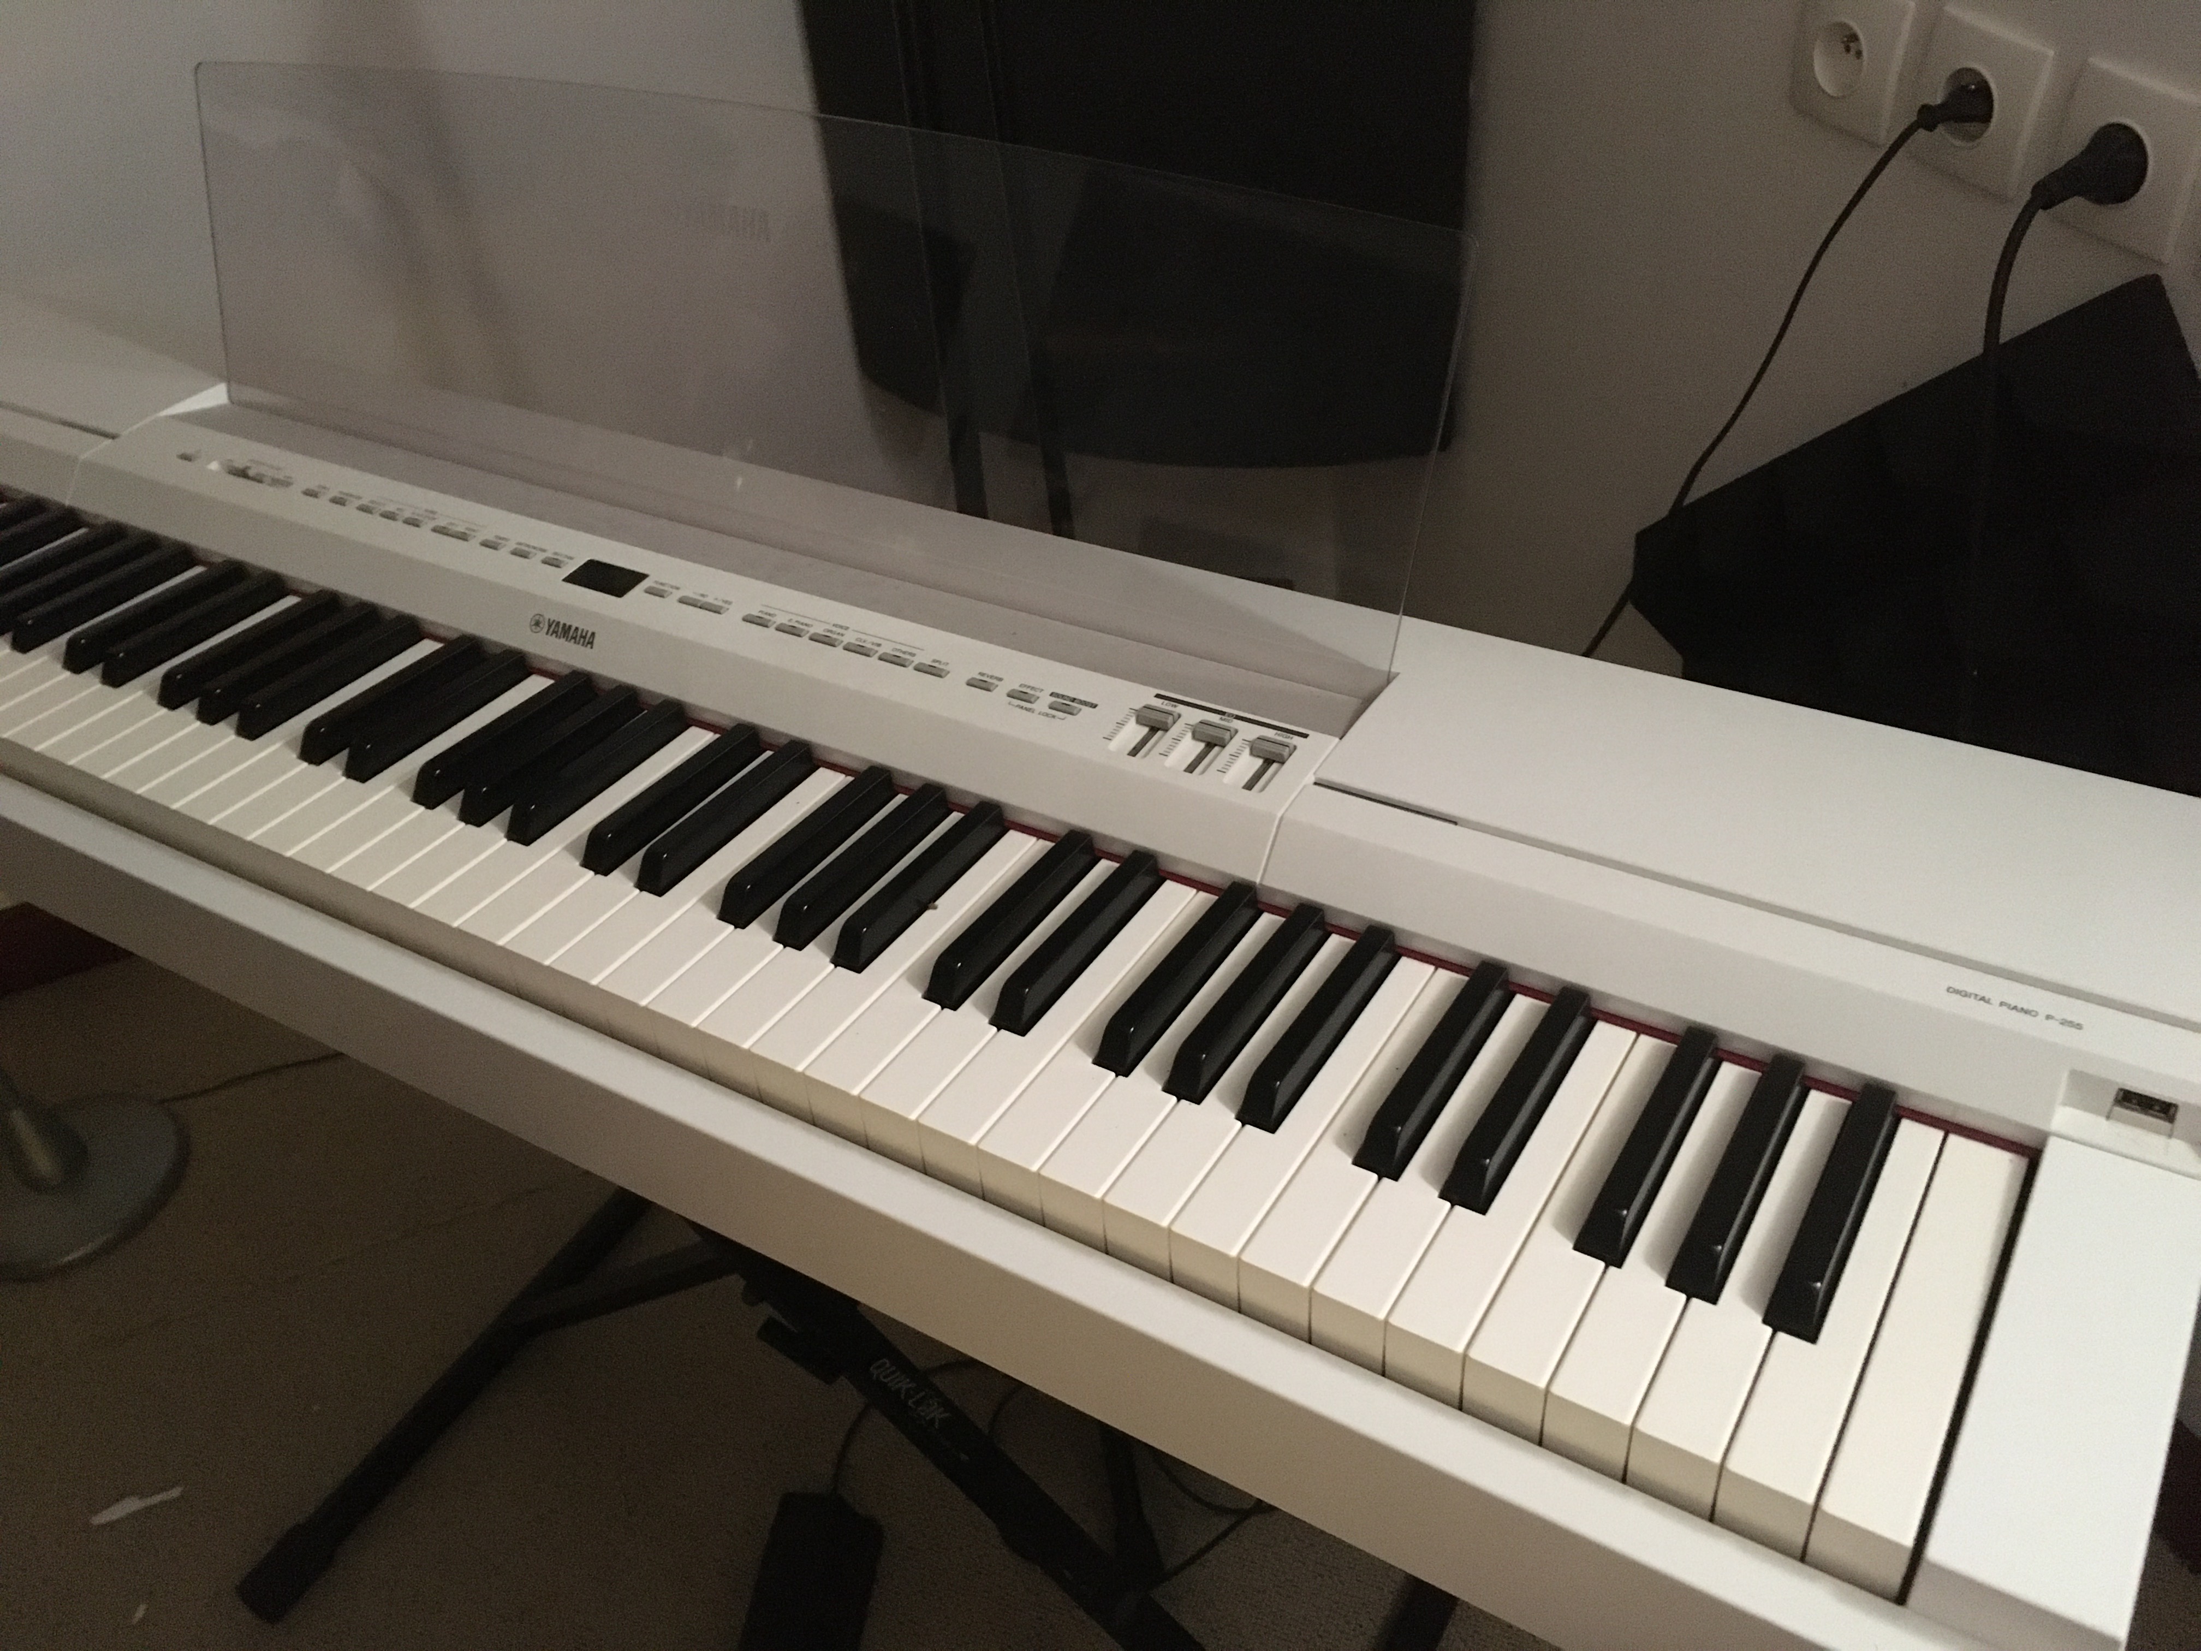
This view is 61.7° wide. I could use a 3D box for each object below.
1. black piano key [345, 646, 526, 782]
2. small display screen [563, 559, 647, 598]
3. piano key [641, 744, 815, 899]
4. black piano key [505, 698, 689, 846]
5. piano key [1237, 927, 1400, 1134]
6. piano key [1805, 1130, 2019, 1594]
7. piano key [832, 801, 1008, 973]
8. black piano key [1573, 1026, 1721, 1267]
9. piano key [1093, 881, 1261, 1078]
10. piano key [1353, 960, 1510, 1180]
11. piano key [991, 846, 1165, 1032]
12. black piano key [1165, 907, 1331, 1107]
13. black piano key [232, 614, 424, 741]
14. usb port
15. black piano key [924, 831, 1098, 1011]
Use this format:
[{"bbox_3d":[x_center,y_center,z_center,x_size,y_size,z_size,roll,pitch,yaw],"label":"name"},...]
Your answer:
[{"bbox_3d":[-0.286,-0.049,0.799,0.014,0.011,0.096,18,41,27],"label":"black piano key"},{"bbox_3d":[-0.221,-0.110,0.825,0.035,0.003,0.018,18,47,26],"label":"small display screen"},{"bbox_3d":[-0.146,-0.005,0.727,0.013,0.012,0.097,18,41,26],"label":"piano key"},{"bbox_3d":[-0.205,-0.024,0.758,0.013,0.012,0.097,18,41,26],"label":"black piano key"},{"bbox_3d":[0.073,0.065,0.609,0.014,0.011,0.096,18,41,27],"label":"piano key"},{"bbox_3d":[0.229,0.146,0.515,0.023,0.025,0.146,18,41,27],"label":"piano key"},{"bbox_3d":[-0.065,0.021,0.682,0.014,0.011,0.096,18,41,27],"label":"piano key"},{"bbox_3d":[0.168,0.095,0.559,0.014,0.011,0.096,18,41,27],"label":"black piano key"},{"bbox_3d":[0.028,0.051,0.633,0.014,0.011,0.096,18,41,27],"label":"piano key"},{"bbox_3d":[0.108,0.076,0.590,0.013,0.013,0.096,18,41,27],"label":"piano key"},{"bbox_3d":[-0.007,0.040,0.651,0.014,0.011,0.096,18,41,27],"label":"piano key"},{"bbox_3d":[0.051,0.058,0.625,0.013,0.012,0.097,18,41,26],"label":"black piano key"},{"bbox_3d":[-0.346,-0.068,0.830,0.013,0.012,0.097,18,41,26],"label":"black piano key"},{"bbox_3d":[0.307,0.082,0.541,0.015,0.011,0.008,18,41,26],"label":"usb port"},{"bbox_3d":[-0.032,0.032,0.663,0.013,0.013,0.096,18,41,27],"label":"black piano key"}]

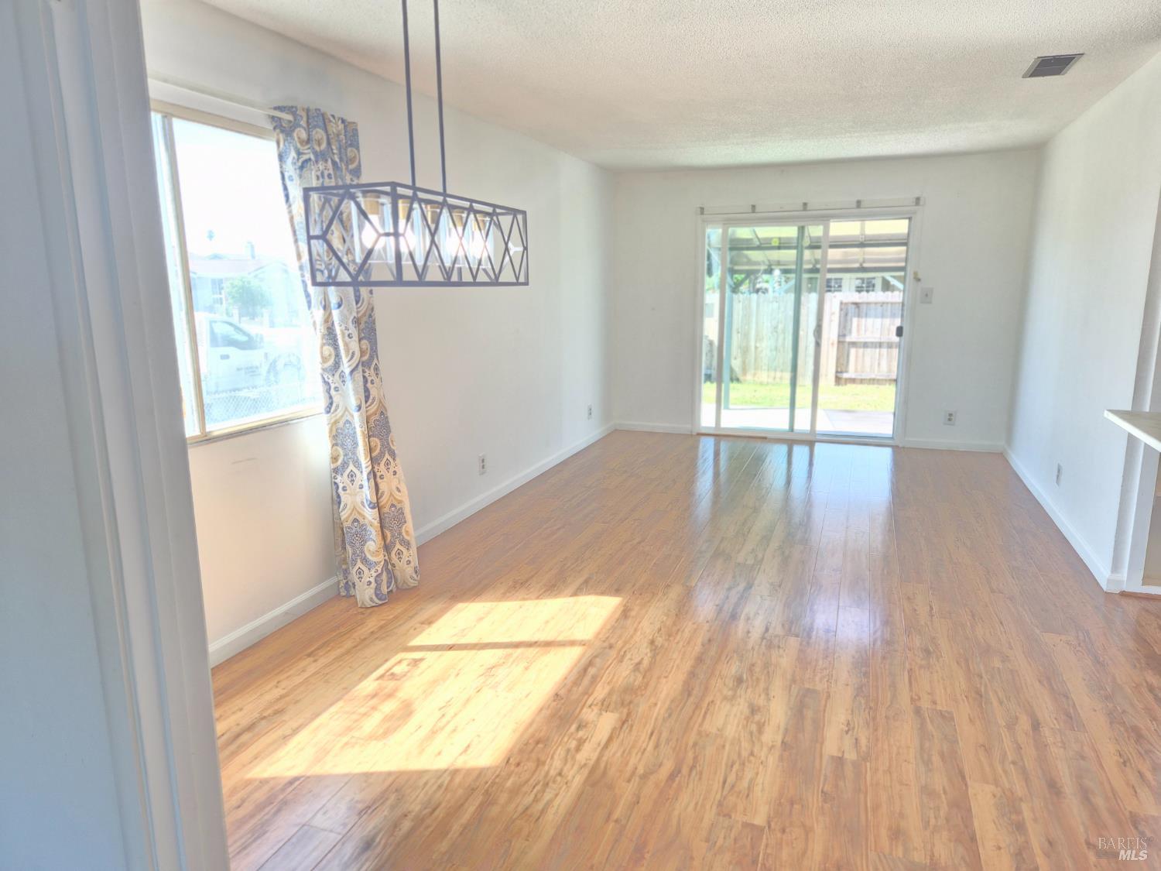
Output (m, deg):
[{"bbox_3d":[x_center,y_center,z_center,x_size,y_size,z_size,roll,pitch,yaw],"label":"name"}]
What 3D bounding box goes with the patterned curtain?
[{"bbox_3d":[-1.013,-0.294,3.405,0.290,2.152,0.540,4,12,20],"label":"patterned curtain"}]

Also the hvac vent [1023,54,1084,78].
[{"bbox_3d":[2.232,-1.738,3.659,0.195,0.020,0.405,4,12,20],"label":"hvac vent"}]

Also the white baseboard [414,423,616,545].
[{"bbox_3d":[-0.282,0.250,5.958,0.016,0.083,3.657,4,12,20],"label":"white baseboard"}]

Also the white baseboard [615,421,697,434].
[{"bbox_3d":[0.722,-0.066,7.506,0.798,0.083,0.016,4,12,20],"label":"white baseboard"}]

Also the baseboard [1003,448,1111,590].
[{"bbox_3d":[3.025,0.409,5.078,0.016,0.083,3.087,4,12,20],"label":"baseboard"}]

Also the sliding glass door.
[{"bbox_3d":[1.949,-0.939,6.894,1.760,1.960,0.100,4,12,20],"label":"sliding glass door"}]

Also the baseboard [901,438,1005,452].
[{"bbox_3d":[3.194,0.100,6.618,0.795,0.083,0.016,4,12,20],"label":"baseboard"}]

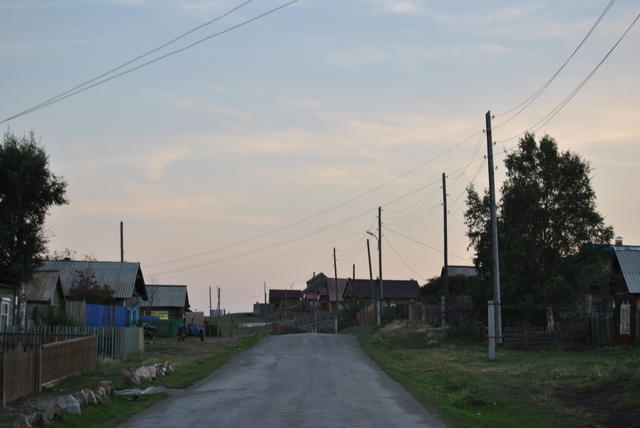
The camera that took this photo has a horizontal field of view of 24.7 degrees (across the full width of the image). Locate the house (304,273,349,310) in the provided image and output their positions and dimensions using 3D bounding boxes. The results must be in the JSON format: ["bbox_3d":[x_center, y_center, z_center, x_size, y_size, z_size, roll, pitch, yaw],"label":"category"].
[{"bbox_3d":[0.941,10.034,183.000,6.000,5.400,6.000,0,-3,0],"label":"house"}]

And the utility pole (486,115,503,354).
[{"bbox_3d":[5.806,0.648,48.725,0.280,8.199,0.280,-2,-4,0],"label":"utility pole"}]

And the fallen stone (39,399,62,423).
[{"bbox_3d":[-4.095,2.986,22.172,0.344,0.333,0.339,0,-4,0],"label":"fallen stone"}]

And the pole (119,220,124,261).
[{"bbox_3d":[-14.249,4.531,104.732,0.220,8.000,0.220,0,-4,0],"label":"pole"}]

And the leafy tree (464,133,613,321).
[{"bbox_3d":[10.632,1.192,71.000,7.200,10.300,6.800,0,-3,0],"label":"leafy tree"}]

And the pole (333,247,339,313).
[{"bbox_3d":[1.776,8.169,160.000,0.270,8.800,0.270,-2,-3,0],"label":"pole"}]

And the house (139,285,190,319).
[{"bbox_3d":[-12.090,7.335,112.000,4.400,3.700,4.800,0,-3,0],"label":"house"}]

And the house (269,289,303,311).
[{"bbox_3d":[-4.729,11.925,200.000,4.900,3.500,4.800,0,-3,0],"label":"house"}]

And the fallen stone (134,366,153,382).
[{"bbox_3d":[-4.778,4.345,39.500,0.480,0.420,0.440,0,-3,0],"label":"fallen stone"}]

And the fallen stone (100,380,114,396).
[{"bbox_3d":[-4.952,4.066,34.000,0.330,0.360,0.350,0,-3,0],"label":"fallen stone"}]

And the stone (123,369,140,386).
[{"bbox_3d":[-4.261,3.696,32.981,0.385,0.373,0.379,0,-4,0],"label":"stone"}]

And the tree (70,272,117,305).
[{"bbox_3d":[-12.006,4.778,76.879,2.533,3.600,2.500,0,-4,0],"label":"tree"}]

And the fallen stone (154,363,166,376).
[{"bbox_3d":[-4.168,4.063,38.126,0.297,0.335,0.316,0,-4,0],"label":"fallen stone"}]

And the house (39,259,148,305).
[{"bbox_3d":[-15.000,5.276,94.500,7.000,4.700,7.600,0,-3,0],"label":"house"}]

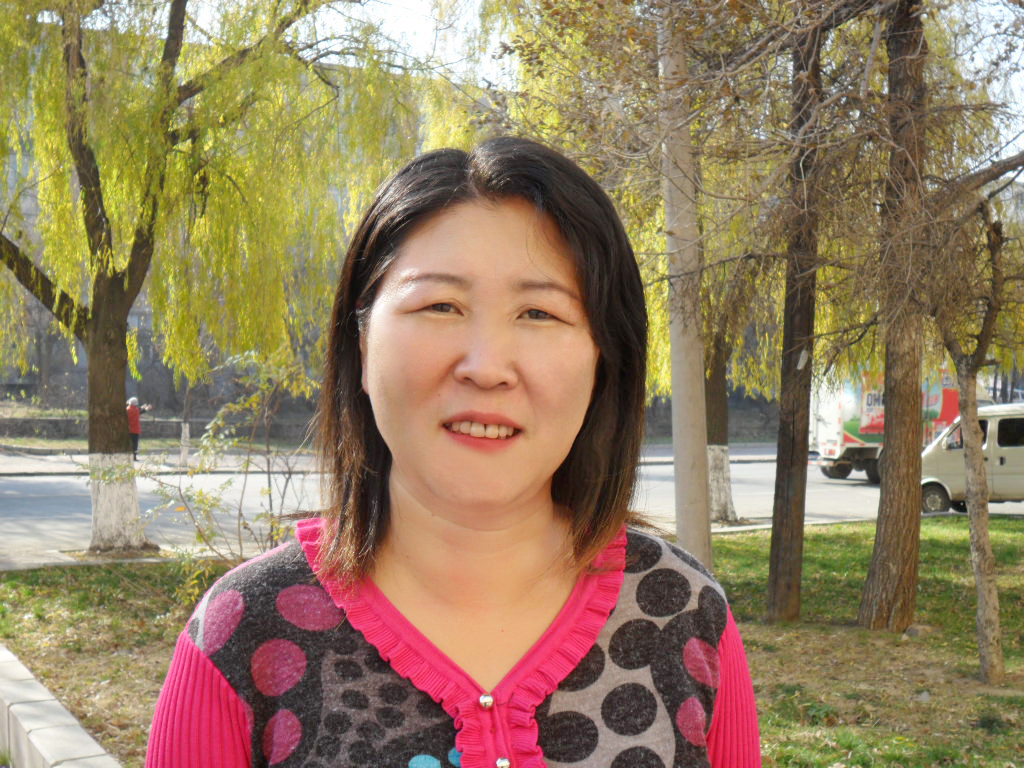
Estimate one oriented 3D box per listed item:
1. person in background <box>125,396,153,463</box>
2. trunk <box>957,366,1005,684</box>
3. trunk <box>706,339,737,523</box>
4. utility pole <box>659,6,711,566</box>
[{"bbox_3d":[-9.170,1.106,32.000,0.600,1.580,0.520,0,-2,-28],"label":"person in background"},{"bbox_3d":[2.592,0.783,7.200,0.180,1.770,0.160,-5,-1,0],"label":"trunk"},{"bbox_3d":[3.148,0.704,19.700,0.460,2.790,0.440,0,-1,0],"label":"trunk"},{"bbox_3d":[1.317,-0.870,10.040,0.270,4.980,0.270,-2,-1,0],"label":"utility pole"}]

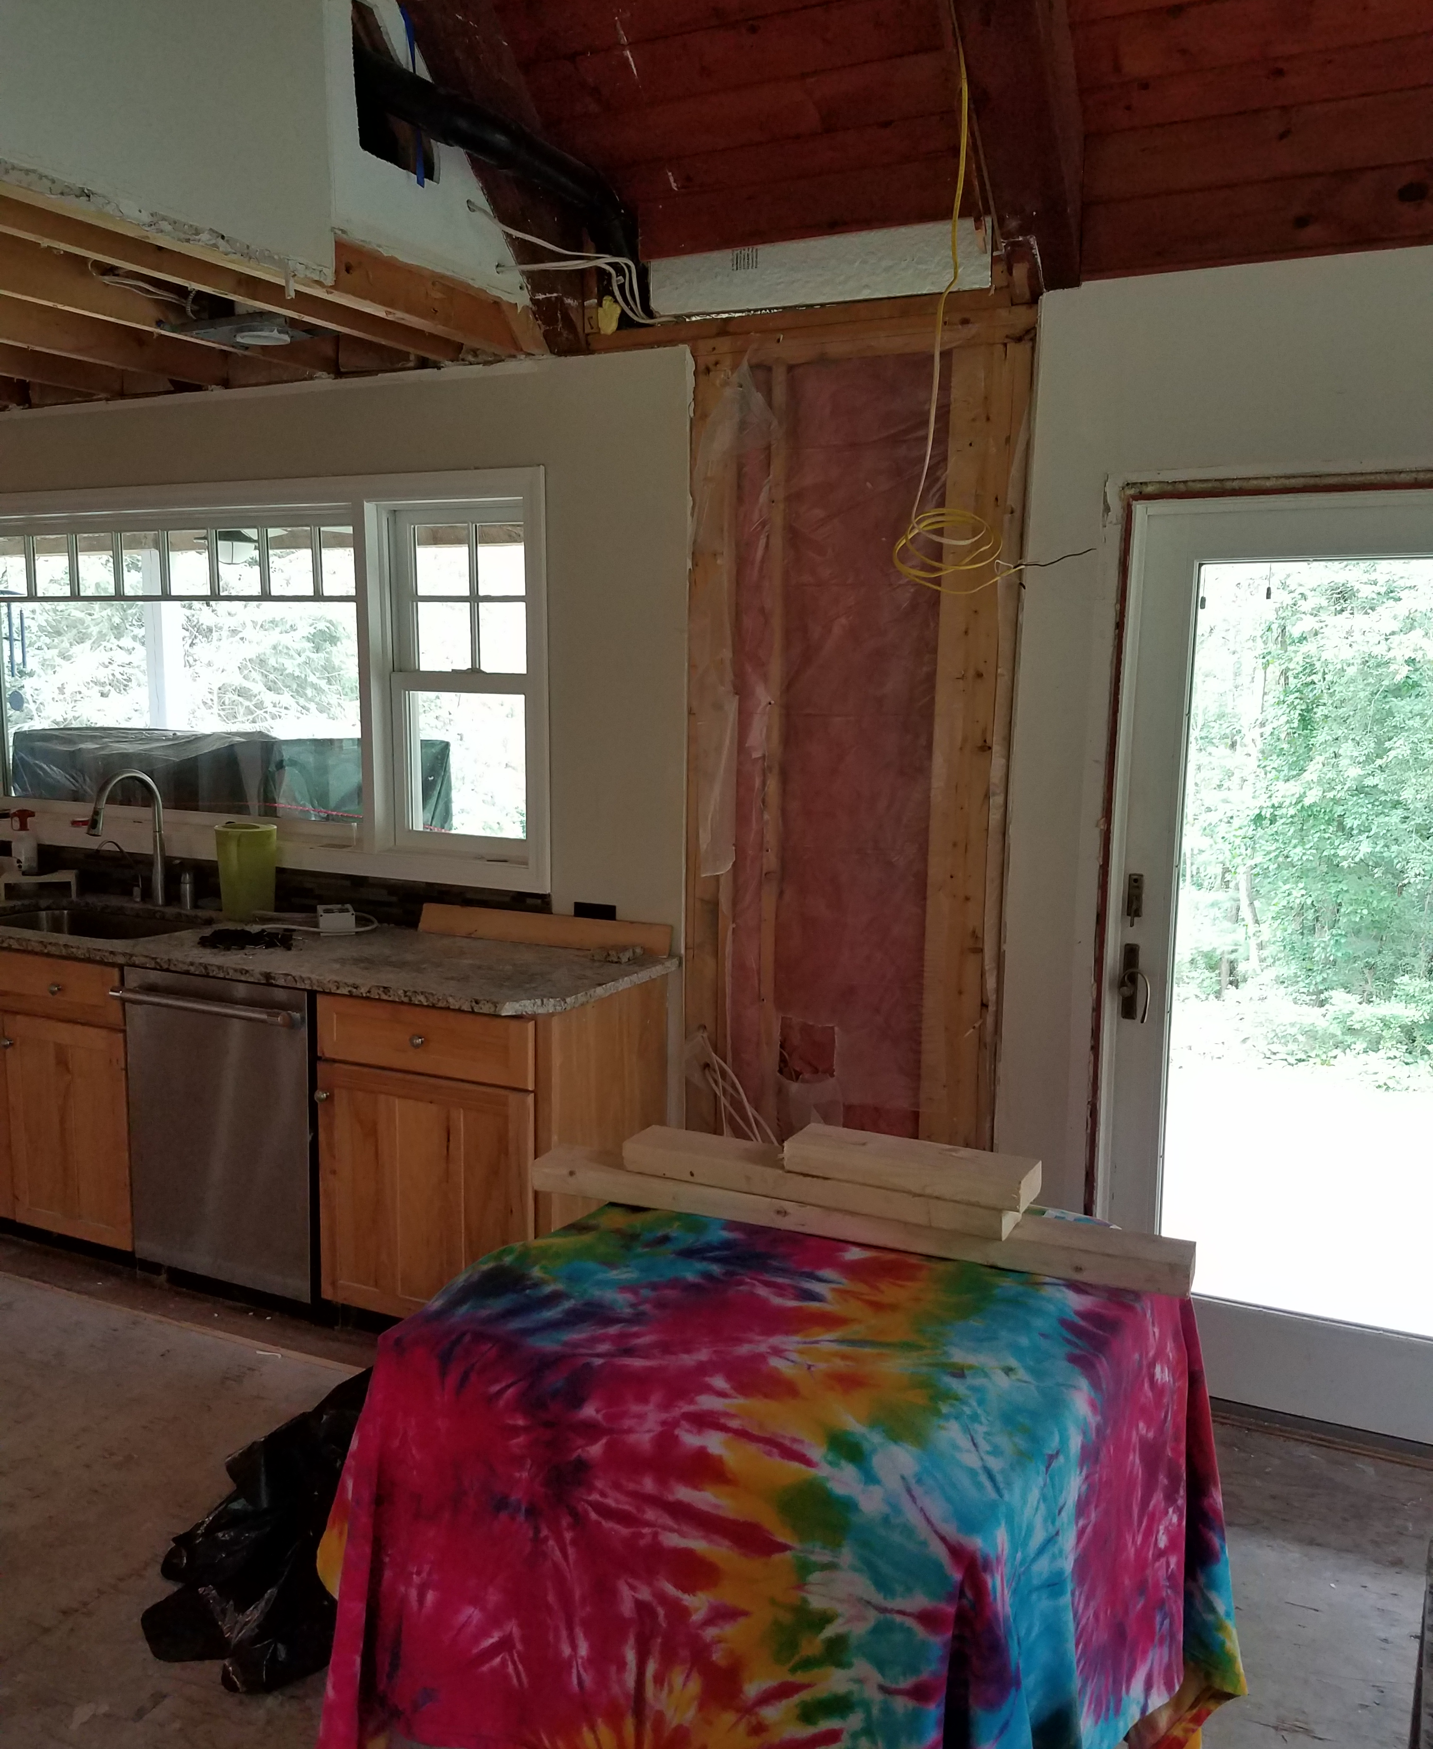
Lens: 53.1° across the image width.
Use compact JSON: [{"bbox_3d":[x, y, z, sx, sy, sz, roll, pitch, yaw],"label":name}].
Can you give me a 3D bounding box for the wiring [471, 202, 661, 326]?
[{"bbox_3d":[-0.366,-1.480,3.488,0.280,0.210,0.420,5,9,24],"label":"wiring"}]

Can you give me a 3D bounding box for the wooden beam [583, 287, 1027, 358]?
[{"bbox_3d":[0.219,-1.298,3.476,1.118,0.127,0.110,5,9,24],"label":"wooden beam"}]

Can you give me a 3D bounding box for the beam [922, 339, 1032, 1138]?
[{"bbox_3d":[0.617,-0.073,3.448,0.177,2.272,0.110,5,9,24],"label":"beam"}]

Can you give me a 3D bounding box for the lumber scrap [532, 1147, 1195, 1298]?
[{"bbox_3d":[0.172,0.463,1.949,0.910,0.038,0.089,4,10,21],"label":"lumber scrap"}]

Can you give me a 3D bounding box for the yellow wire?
[{"bbox_3d":[0.515,-1.147,3.033,0.265,1.112,0.220,5,9,24],"label":"yellow wire"}]

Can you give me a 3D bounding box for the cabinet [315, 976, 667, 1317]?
[{"bbox_3d":[-0.554,0.670,3.663,0.655,0.850,0.610,5,10,24],"label":"cabinet"}]

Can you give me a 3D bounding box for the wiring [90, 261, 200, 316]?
[{"bbox_3d":[-1.294,-1.328,3.255,0.090,0.075,0.330,5,10,24],"label":"wiring"}]

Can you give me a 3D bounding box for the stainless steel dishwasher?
[{"bbox_3d":[-1.176,0.632,3.928,0.597,0.835,0.610,5,9,24],"label":"stainless steel dishwasher"}]

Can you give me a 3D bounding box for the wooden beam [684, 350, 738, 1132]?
[{"bbox_3d":[-0.002,-0.135,3.728,0.113,2.295,0.110,5,9,24],"label":"wooden beam"}]

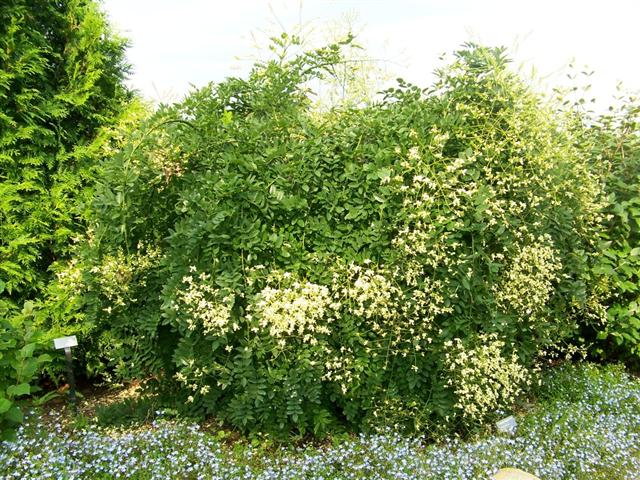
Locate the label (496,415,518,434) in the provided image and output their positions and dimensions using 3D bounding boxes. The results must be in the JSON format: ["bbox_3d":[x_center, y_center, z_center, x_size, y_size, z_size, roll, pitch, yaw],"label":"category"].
[{"bbox_3d":[0.910,0.899,3.150,0.090,0.056,0.010,-23,-29,-5],"label":"label"}]

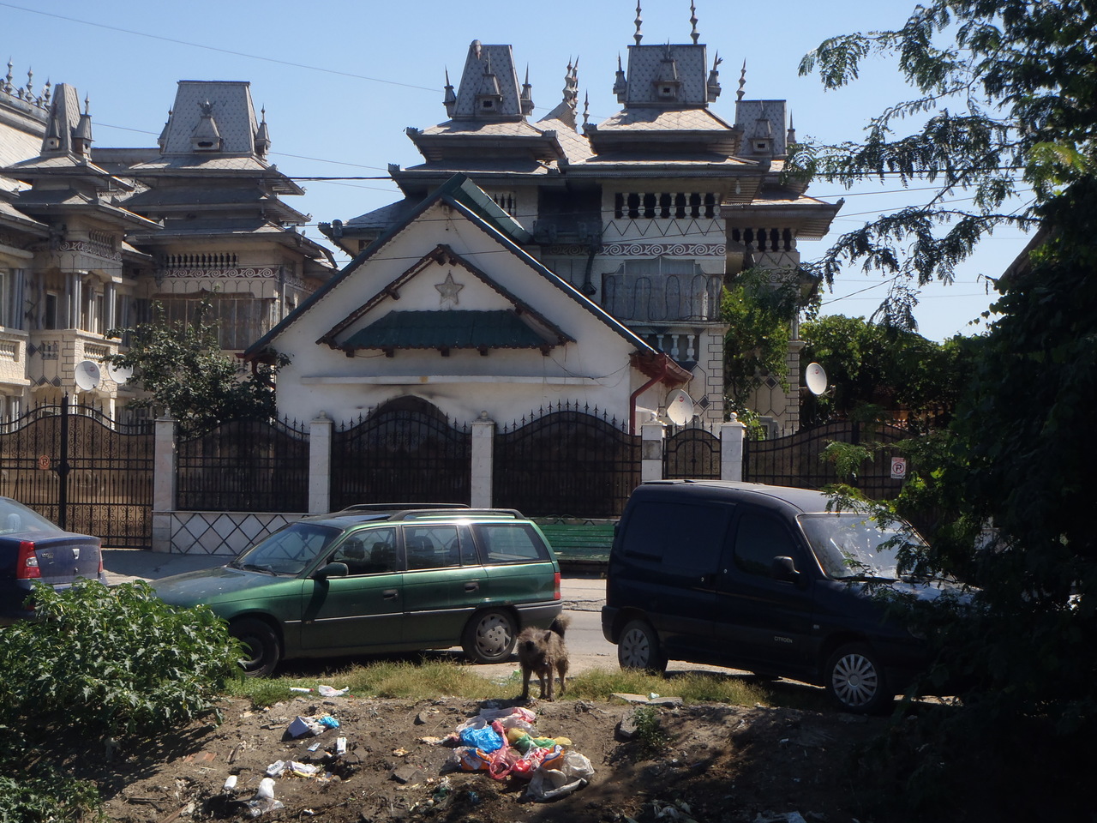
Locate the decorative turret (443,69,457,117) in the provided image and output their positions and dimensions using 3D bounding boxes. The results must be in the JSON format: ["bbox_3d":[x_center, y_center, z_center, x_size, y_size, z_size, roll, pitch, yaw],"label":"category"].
[{"bbox_3d":[-2.271,-7.407,41.800,0.420,1.150,0.550,0,-3,5],"label":"decorative turret"}]

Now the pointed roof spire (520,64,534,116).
[{"bbox_3d":[-0.512,-7.354,41.500,0.420,1.150,0.550,0,-3,5],"label":"pointed roof spire"}]

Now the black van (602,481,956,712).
[{"bbox_3d":[2.379,1.645,16.490,1.720,1.810,4.110,2,-1,-39],"label":"black van"}]

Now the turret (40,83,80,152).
[{"bbox_3d":[-13.786,-8.284,51.200,0.950,2.040,1.500,1,-1,3],"label":"turret"}]

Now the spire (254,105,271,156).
[{"bbox_3d":[-9.177,-9.012,58.000,0.500,1.650,0.600,1,-1,3],"label":"spire"}]

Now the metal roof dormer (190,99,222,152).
[{"bbox_3d":[-9.697,-8.130,51.300,0.870,1.520,0.650,1,-1,5],"label":"metal roof dormer"}]

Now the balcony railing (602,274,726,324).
[{"bbox_3d":[2.502,-2.502,39.800,2.660,1.100,0.200,0,-3,5],"label":"balcony railing"}]

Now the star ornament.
[{"bbox_3d":[-1.813,-2.218,32.800,0.540,0.650,0.060,0,-3,10],"label":"star ornament"}]

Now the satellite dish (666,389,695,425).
[{"bbox_3d":[2.689,-0.079,36.800,0.720,0.770,0.250,2,-13,-30],"label":"satellite dish"}]

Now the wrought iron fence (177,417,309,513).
[{"bbox_3d":[-5.294,0.913,31.300,2.340,1.720,0.080,0,-3,10],"label":"wrought iron fence"}]

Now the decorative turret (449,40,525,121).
[{"bbox_3d":[-1.411,-7.549,41.600,1.680,1.920,1.600,0,-3,5],"label":"decorative turret"}]

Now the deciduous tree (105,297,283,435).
[{"bbox_3d":[-6.965,0.158,35.500,3.500,4.810,3.300,1,-1,0],"label":"deciduous tree"}]

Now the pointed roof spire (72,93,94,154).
[{"bbox_3d":[-11.356,-6.962,44.000,0.450,1.470,0.600,0,-3,12],"label":"pointed roof spire"}]

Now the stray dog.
[{"bbox_3d":[-0.047,2.081,15.200,0.290,0.700,0.750,1,-1,17],"label":"stray dog"}]

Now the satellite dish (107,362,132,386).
[{"bbox_3d":[-11.601,-1.128,49.000,0.740,0.800,0.350,1,-11,-32],"label":"satellite dish"}]

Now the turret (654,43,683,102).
[{"bbox_3d":[2.645,-7.544,40.100,0.620,1.320,0.450,0,-3,5],"label":"turret"}]

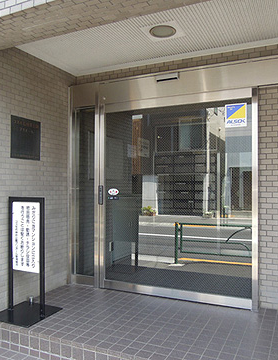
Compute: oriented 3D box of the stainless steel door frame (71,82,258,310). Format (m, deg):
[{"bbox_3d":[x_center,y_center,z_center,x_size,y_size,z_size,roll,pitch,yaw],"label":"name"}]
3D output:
[{"bbox_3d":[0.157,0.127,3.551,2.108,2.157,0.140,0,-1,24],"label":"stainless steel door frame"}]

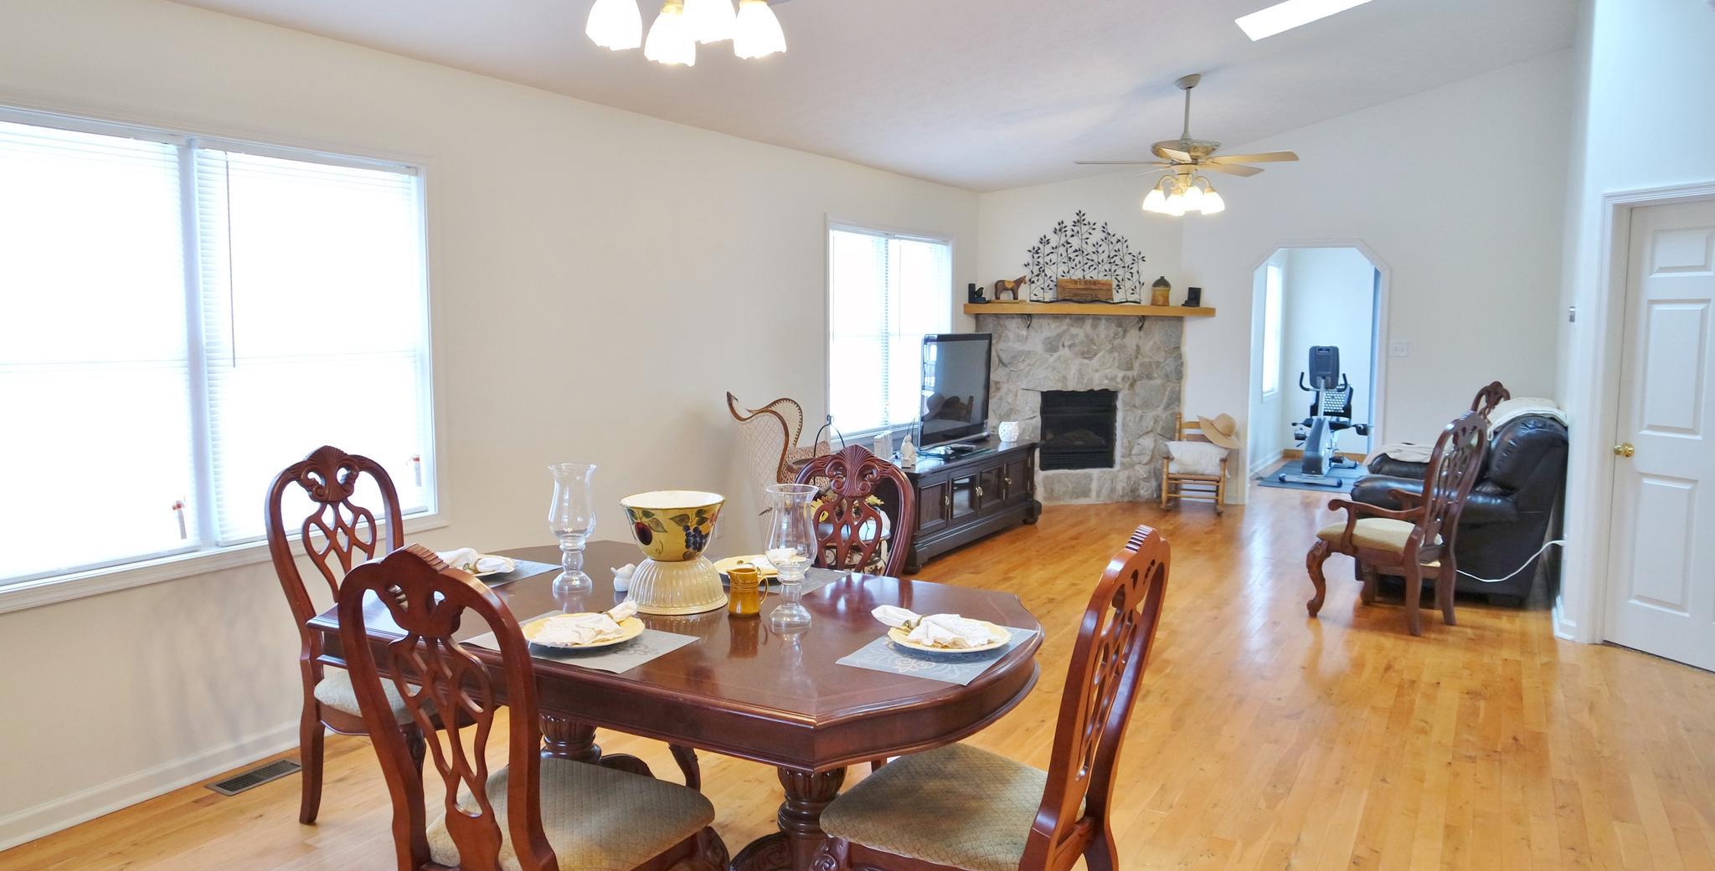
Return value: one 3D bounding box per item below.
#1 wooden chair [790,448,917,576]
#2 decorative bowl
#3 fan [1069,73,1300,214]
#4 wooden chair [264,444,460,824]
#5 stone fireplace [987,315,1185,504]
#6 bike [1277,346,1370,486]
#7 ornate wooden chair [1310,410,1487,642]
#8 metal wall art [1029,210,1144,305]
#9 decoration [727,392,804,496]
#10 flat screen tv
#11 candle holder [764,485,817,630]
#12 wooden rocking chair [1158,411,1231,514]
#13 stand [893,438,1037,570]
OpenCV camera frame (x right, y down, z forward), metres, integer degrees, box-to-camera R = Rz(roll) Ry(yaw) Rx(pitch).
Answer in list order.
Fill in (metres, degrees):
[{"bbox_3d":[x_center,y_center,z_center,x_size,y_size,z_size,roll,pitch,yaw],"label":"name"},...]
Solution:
[{"bbox_3d":[-0.169,0.596,3.518,0.500,1.090,0.660,3,7,30],"label":"wooden chair"},{"bbox_3d":[-0.476,0.243,2.946,0.266,0.152,0.266,0,6,0],"label":"decorative bowl"},{"bbox_3d":[1.963,-1.734,6.852,1.320,0.830,1.320,3,7,29],"label":"fan"},{"bbox_3d":[-1.365,0.602,3.444,0.660,1.090,0.500,3,7,30],"label":"wooden chair"},{"bbox_3d":[1.807,-0.215,9.386,1.760,1.540,0.250,-1,6,-14],"label":"stone fireplace"},{"bbox_3d":[4.496,-0.228,10.957,0.690,1.250,1.600,4,7,32],"label":"bike"},{"bbox_3d":[2.671,0.390,5.671,0.600,1.080,0.660,-4,7,-38],"label":"ornate wooden chair"},{"bbox_3d":[1.827,-1.423,9.103,1.020,0.740,0.050,-1,6,-14],"label":"metal wall art"},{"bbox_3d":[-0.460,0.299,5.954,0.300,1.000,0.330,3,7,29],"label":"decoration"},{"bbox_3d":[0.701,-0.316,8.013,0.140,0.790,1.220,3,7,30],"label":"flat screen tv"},{"bbox_3d":[-0.160,0.288,2.748,0.130,0.340,0.130,0,6,0],"label":"candle holder"},{"bbox_3d":[2.705,0.200,9.121,0.480,0.770,0.550,3,7,30],"label":"wooden rocking chair"},{"bbox_3d":[0.644,0.430,7.788,0.480,0.575,2.100,3,7,29],"label":"stand"}]

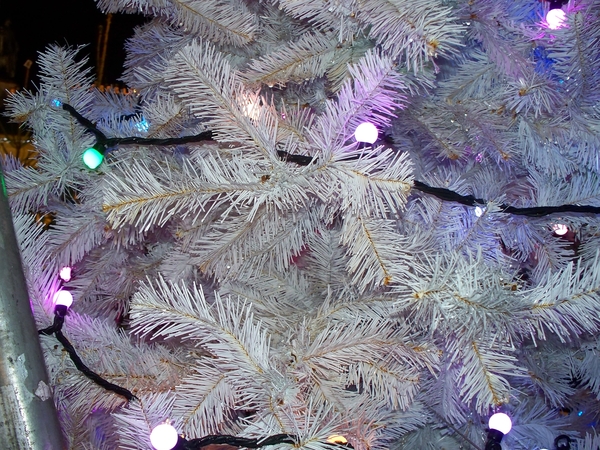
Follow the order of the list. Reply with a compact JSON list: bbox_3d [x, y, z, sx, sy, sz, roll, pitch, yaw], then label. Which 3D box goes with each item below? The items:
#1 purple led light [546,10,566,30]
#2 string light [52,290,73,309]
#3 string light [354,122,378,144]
[{"bbox_3d":[0.329,-0.264,0.799,0.026,0.026,0.026,6,3,0],"label":"purple led light"},{"bbox_3d":[-0.319,0.101,0.841,0.026,0.026,0.026,6,3,0],"label":"string light"},{"bbox_3d":[0.075,-0.104,0.705,0.026,0.026,0.026,6,3,0],"label":"string light"}]

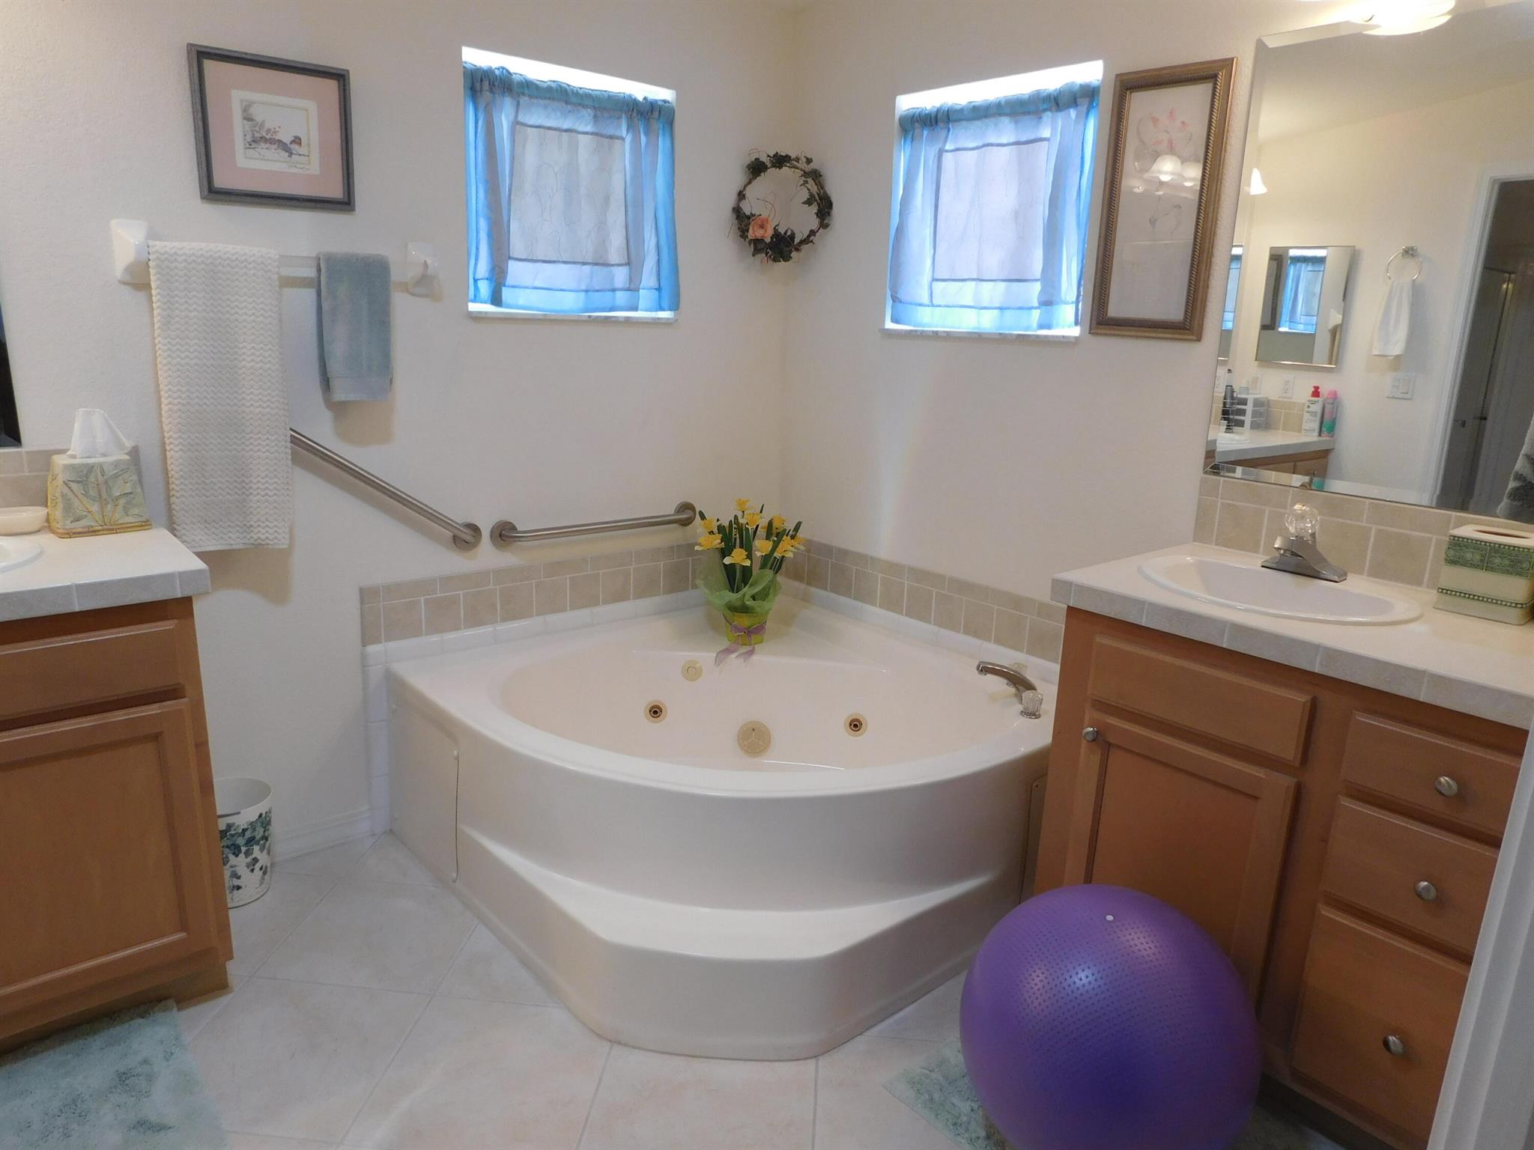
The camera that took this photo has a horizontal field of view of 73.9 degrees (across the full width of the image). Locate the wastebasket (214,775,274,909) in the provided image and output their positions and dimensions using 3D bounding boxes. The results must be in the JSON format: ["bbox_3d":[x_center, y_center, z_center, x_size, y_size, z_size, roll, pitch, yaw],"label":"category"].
[{"bbox_3d":[-1.276,0.644,2.412,0.211,0.253,0.211,-10,18,-39],"label":"wastebasket"}]

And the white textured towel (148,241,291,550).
[{"bbox_3d":[-1.192,-0.382,2.252,0.246,0.663,0.060,-10,18,-39],"label":"white textured towel"}]

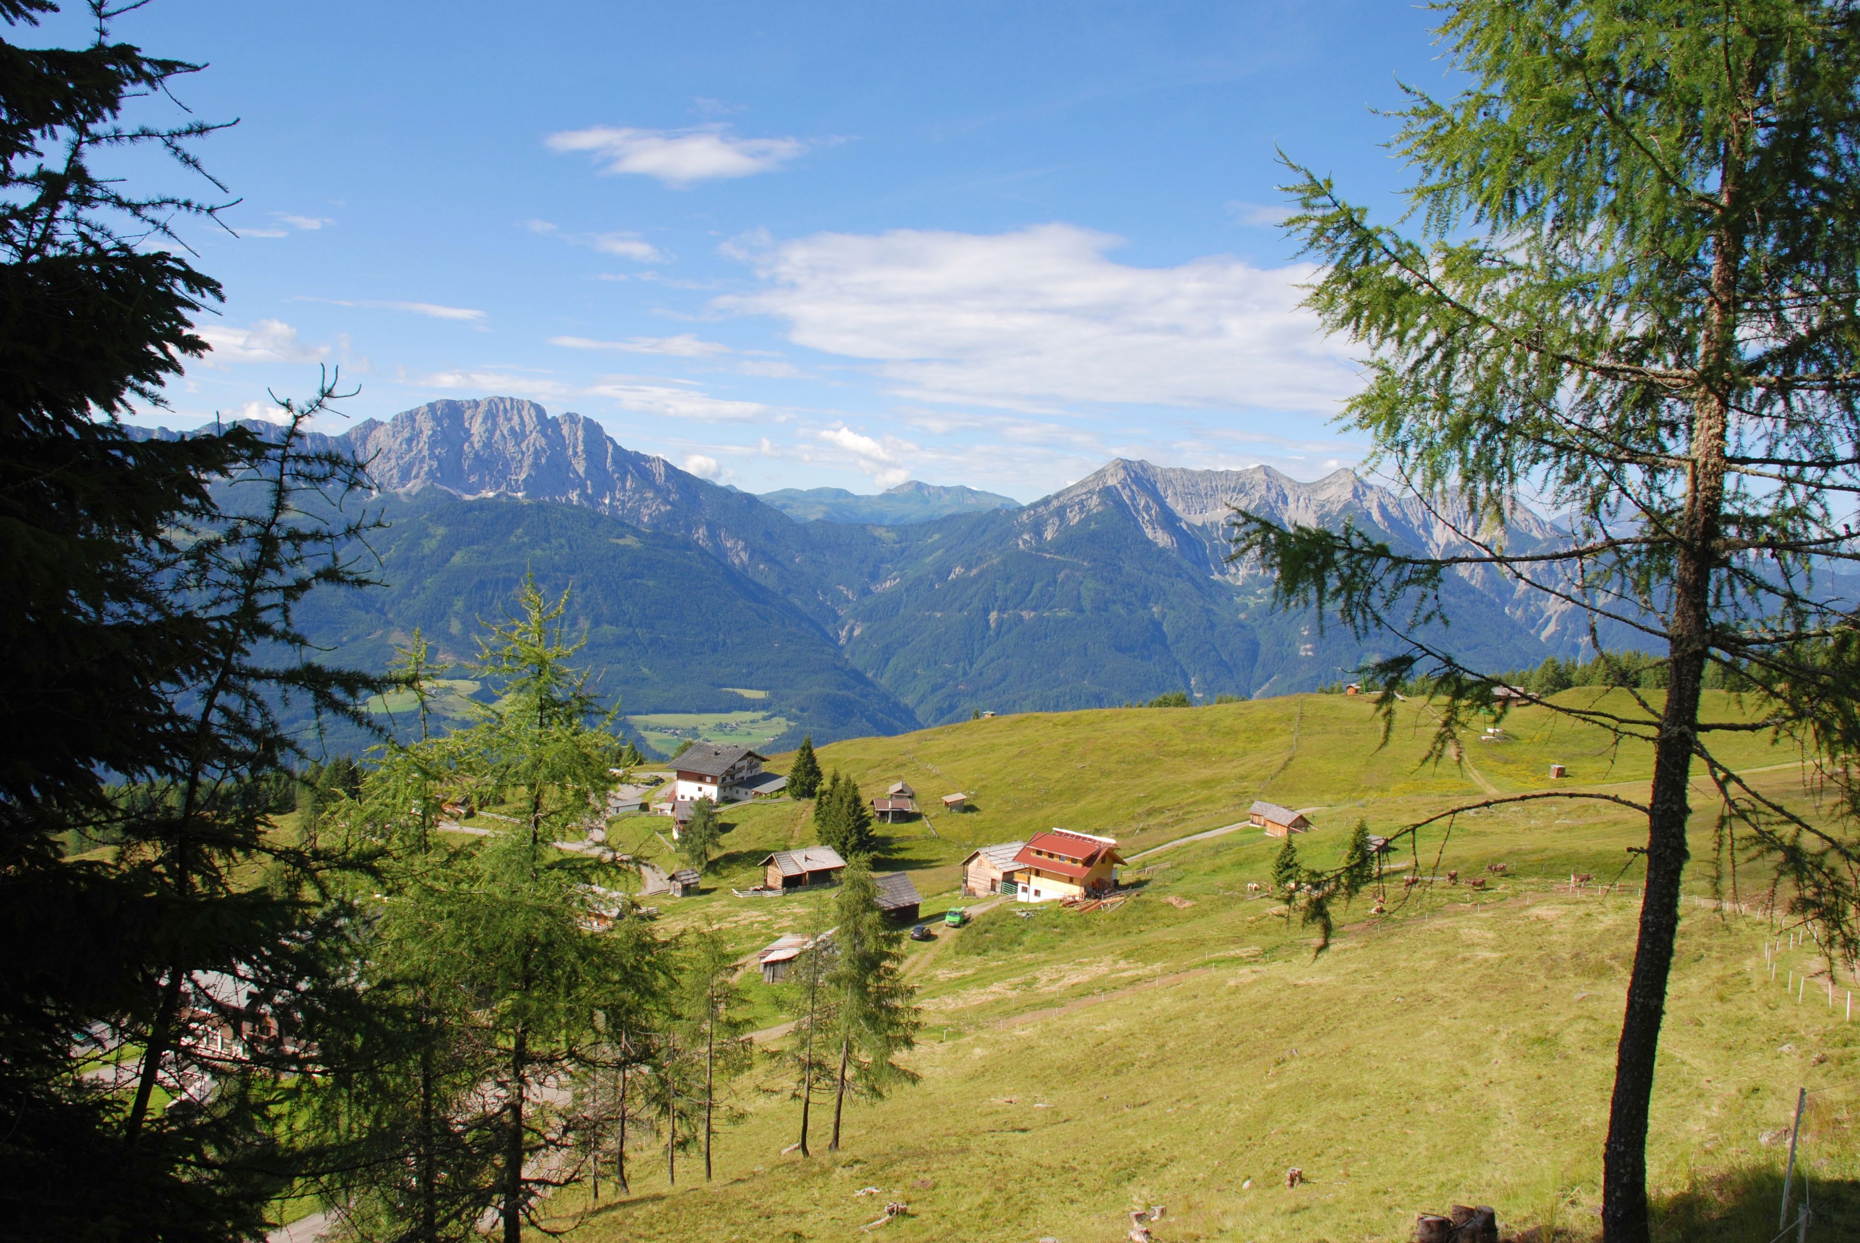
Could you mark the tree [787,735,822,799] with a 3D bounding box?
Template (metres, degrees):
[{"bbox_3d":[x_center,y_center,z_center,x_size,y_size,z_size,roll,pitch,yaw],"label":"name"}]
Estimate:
[{"bbox_3d":[-29.190,33.750,324.350,8.100,15.040,8.100,1,5,0],"label":"tree"}]

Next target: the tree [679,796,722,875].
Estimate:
[{"bbox_3d":[-40.870,38.270,249.380,7.780,14.510,7.780,1,5,0],"label":"tree"}]

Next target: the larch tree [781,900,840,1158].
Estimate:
[{"bbox_3d":[-4.940,16.860,57.530,2.390,10.850,2.390,1,5,0],"label":"larch tree"}]

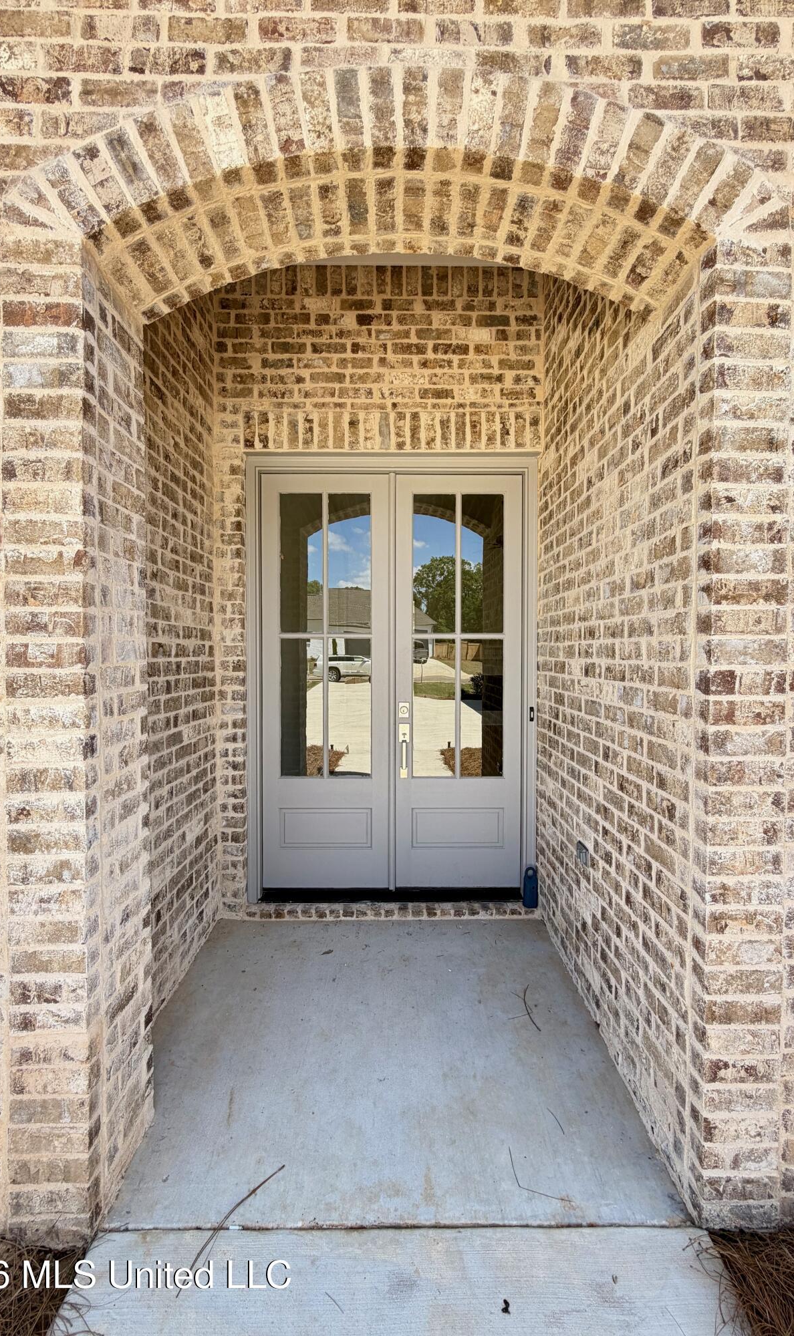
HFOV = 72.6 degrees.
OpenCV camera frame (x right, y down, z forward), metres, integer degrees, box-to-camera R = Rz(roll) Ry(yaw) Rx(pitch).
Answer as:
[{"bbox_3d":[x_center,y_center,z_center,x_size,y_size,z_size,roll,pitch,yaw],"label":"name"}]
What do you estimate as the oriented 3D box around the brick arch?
[{"bbox_3d":[-0.010,-1.355,1.600,2.060,0.470,0.340,0,1,0],"label":"brick arch"}]

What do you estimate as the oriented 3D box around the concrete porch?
[{"bbox_3d":[-0.085,1.525,2.160,1.800,0.130,1.820,0,1,0],"label":"concrete porch"}]

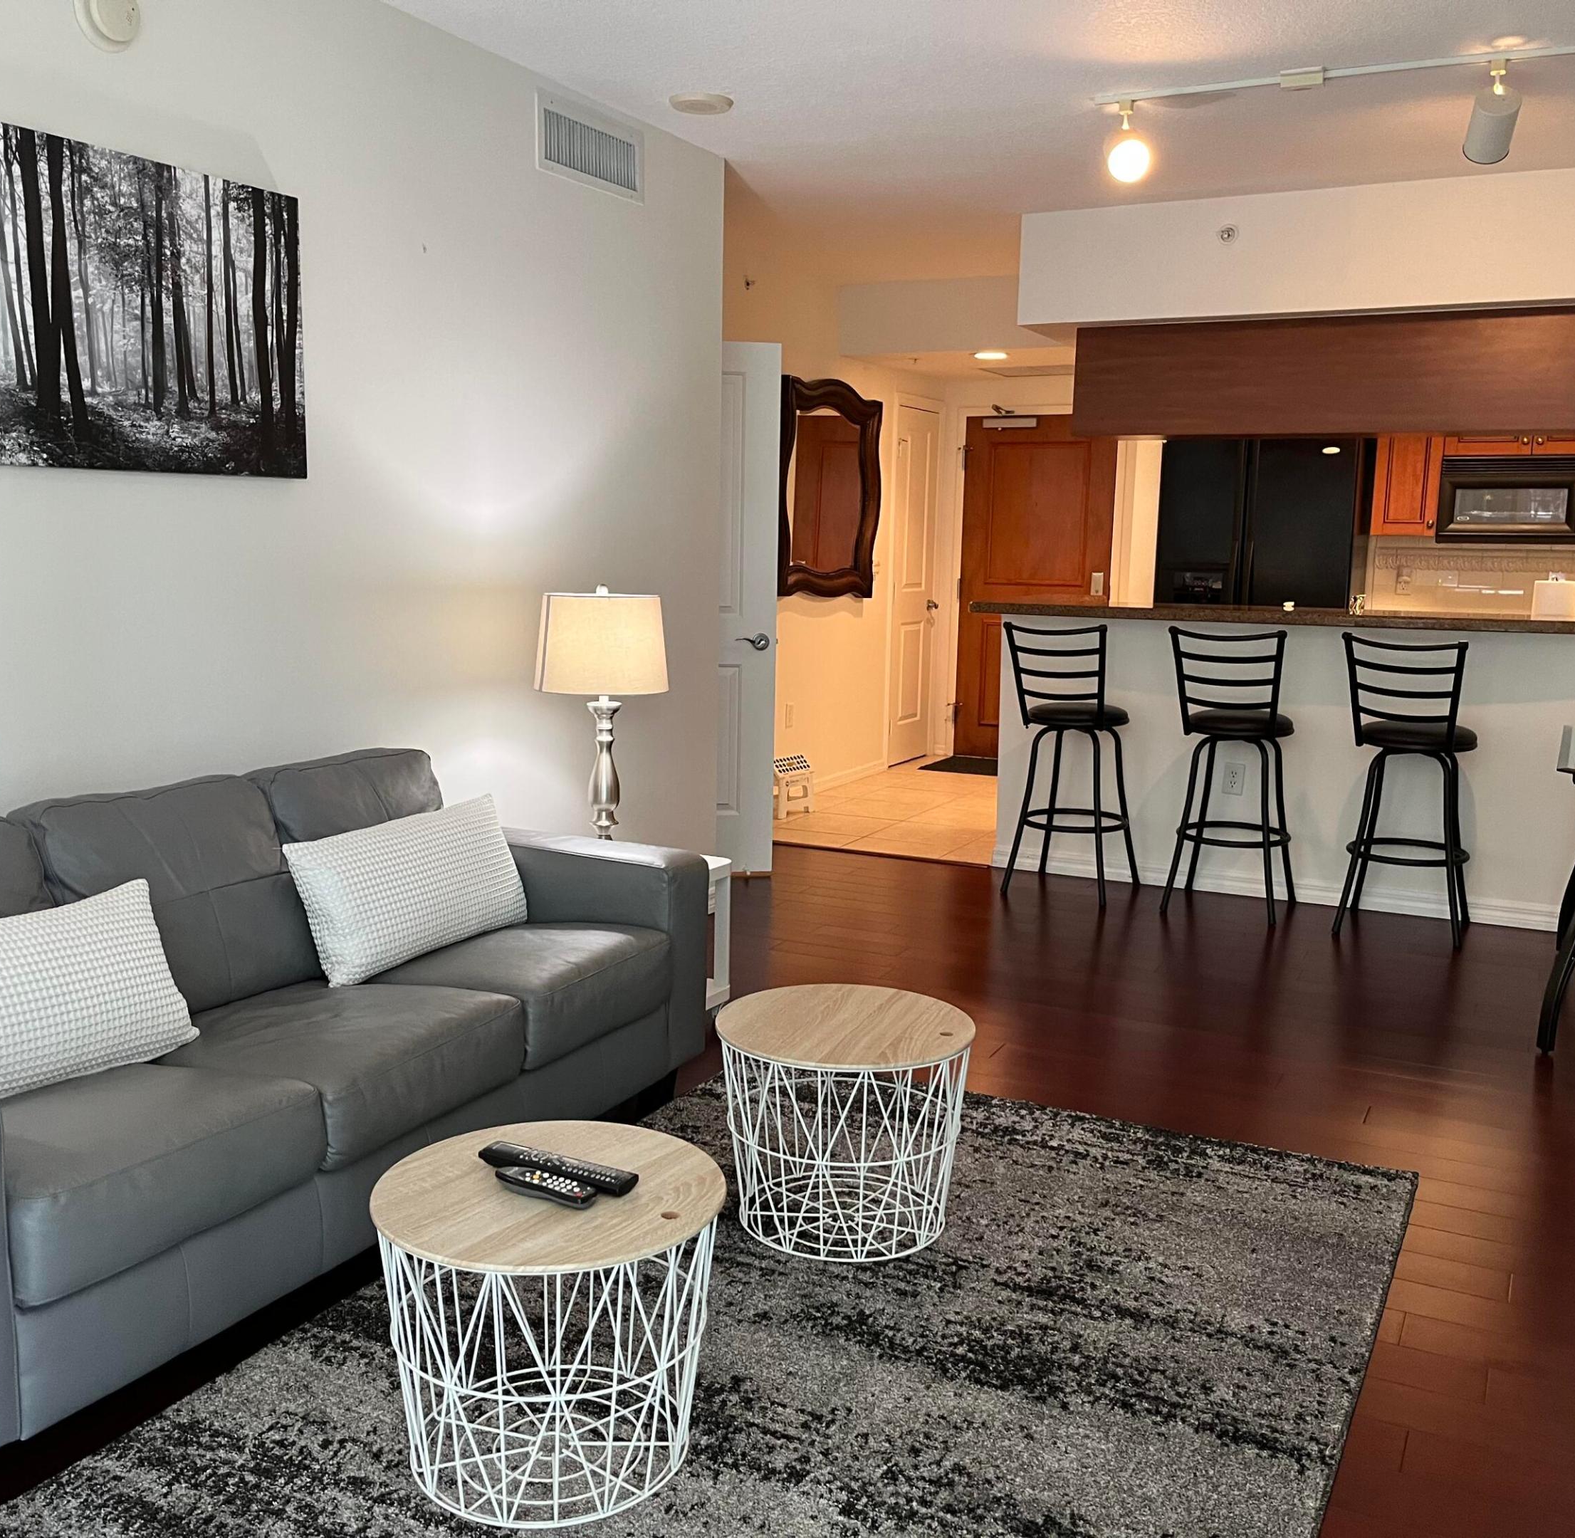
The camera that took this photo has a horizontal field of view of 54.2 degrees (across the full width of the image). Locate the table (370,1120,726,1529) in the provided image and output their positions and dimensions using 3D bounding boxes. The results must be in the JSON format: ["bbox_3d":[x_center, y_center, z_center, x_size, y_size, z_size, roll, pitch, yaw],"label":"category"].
[{"bbox_3d":[-0.353,0.818,2.300,0.507,0.405,0.507,1,9,0],"label":"table"}]

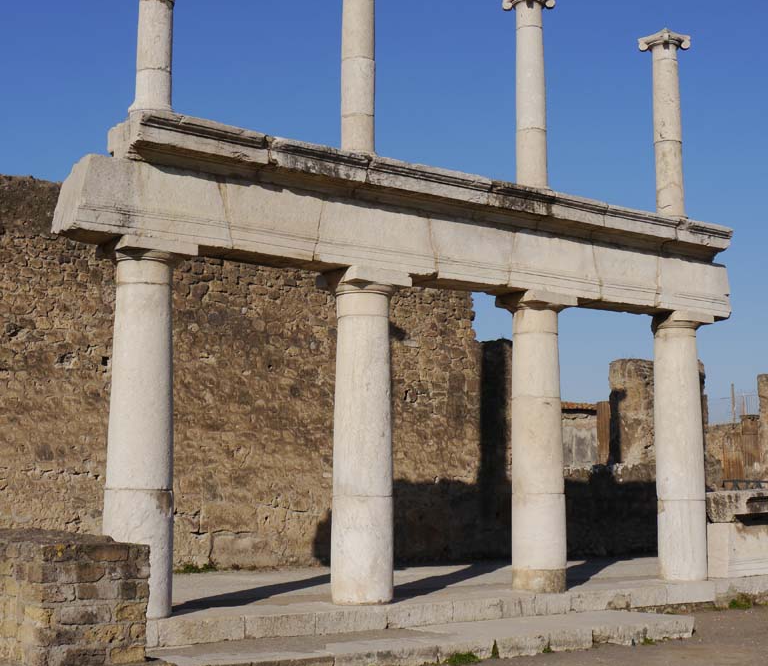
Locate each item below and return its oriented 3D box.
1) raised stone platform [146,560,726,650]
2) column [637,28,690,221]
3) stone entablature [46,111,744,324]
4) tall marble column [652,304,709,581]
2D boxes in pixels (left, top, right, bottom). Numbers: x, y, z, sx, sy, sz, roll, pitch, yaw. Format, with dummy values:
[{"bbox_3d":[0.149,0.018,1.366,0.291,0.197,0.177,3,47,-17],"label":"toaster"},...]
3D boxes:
[{"bbox_3d":[-0.974,3.515,17.601,9.724,0.252,7.052,6,-9,-39],"label":"raised stone platform"},{"bbox_3d":[4.119,-2.911,18.852,0.517,2.890,0.517,6,-9,-39],"label":"column"},{"bbox_3d":[0.880,-1.178,15.766,10.282,1.197,1.006,6,-9,-39],"label":"stone entablature"},{"bbox_3d":[4.146,1.600,18.298,0.734,3.699,0.734,0,-7,0],"label":"tall marble column"}]

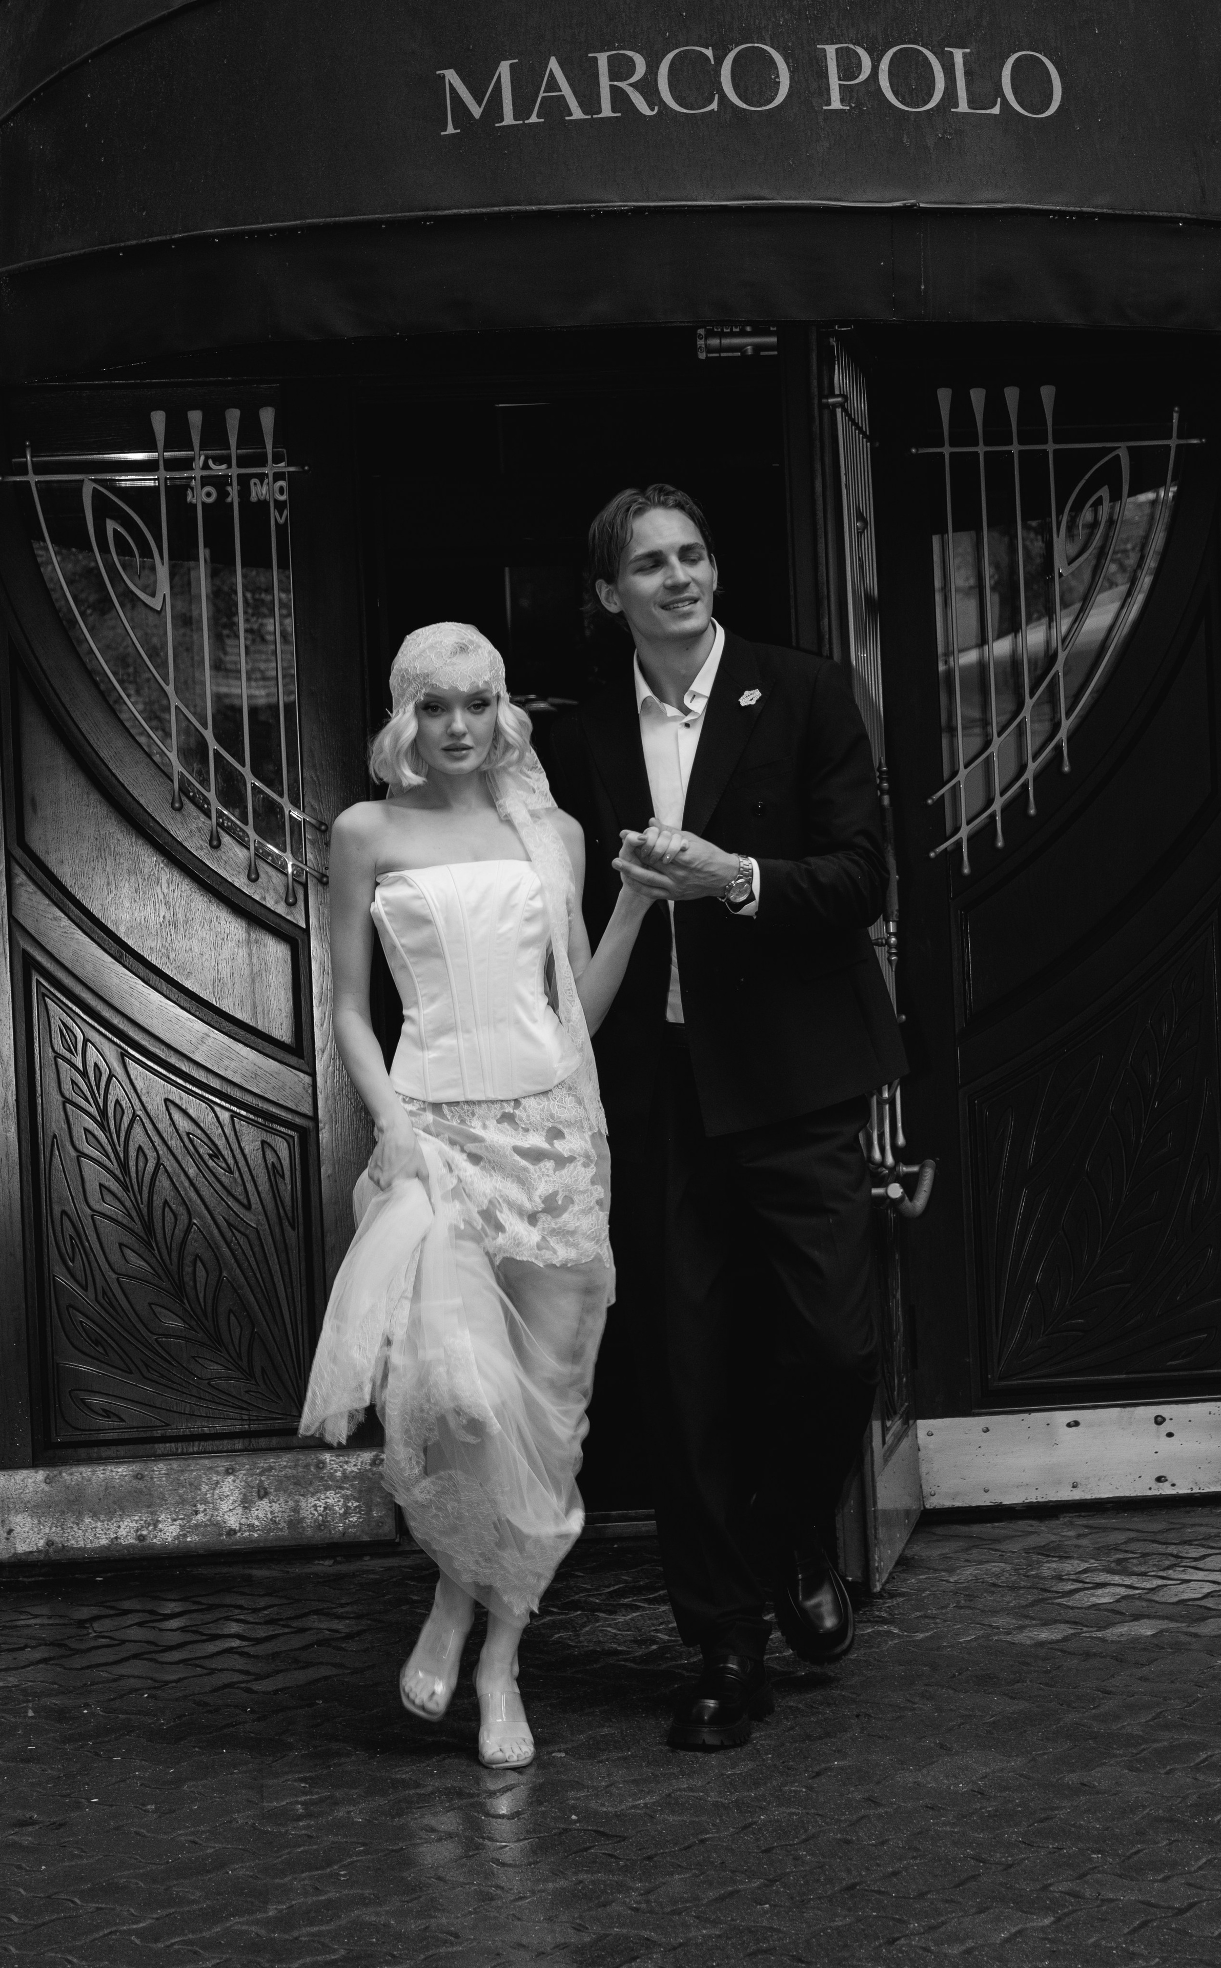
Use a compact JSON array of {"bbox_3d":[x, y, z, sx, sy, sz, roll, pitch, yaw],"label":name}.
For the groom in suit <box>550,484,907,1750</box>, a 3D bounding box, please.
[{"bbox_3d":[0.183,0.183,6.363,0.560,1.890,0.550,-2,1,6],"label":"groom in suit"}]

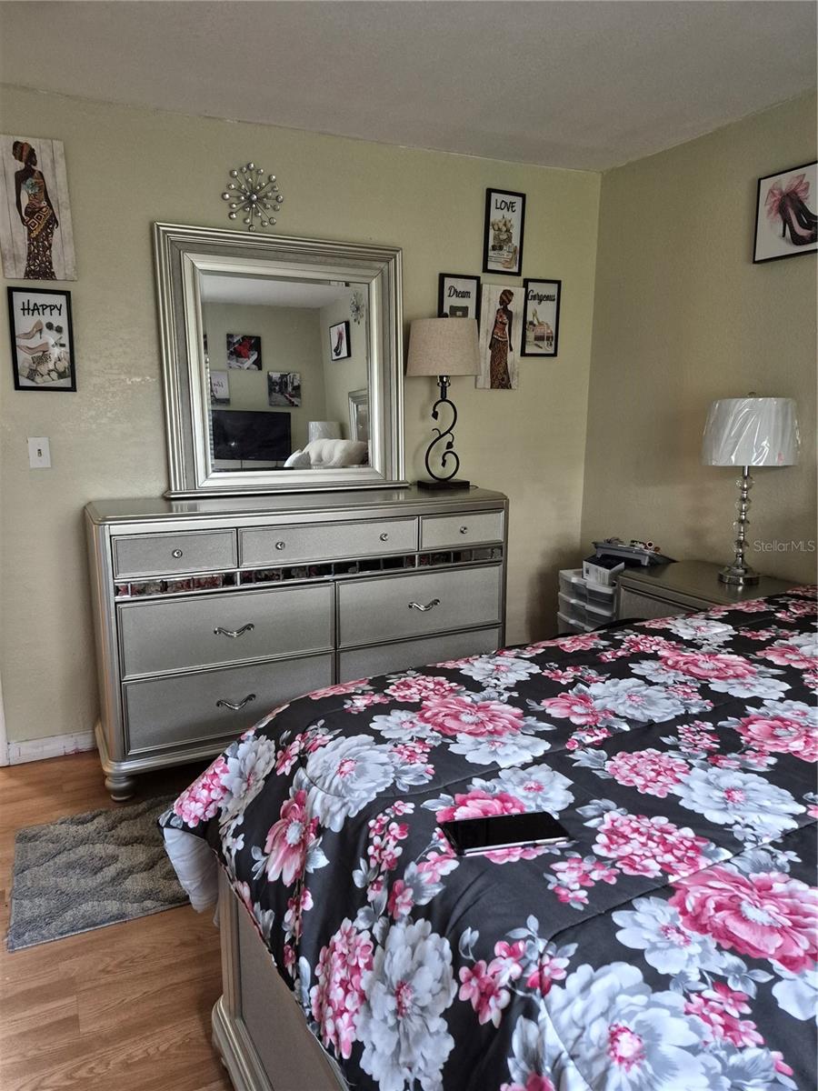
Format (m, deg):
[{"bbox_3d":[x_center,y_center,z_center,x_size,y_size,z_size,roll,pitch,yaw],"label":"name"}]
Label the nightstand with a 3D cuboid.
[{"bbox_3d":[1.135,0.527,2.607,0.465,0.771,0.700,-6,14,-29],"label":"nightstand"}]

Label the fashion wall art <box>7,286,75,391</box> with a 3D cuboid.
[{"bbox_3d":[-1.305,-0.730,2.586,0.198,0.349,0.020,-5,13,-23],"label":"fashion wall art"}]

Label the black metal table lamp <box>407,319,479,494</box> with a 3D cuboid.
[{"bbox_3d":[0.148,-0.609,3.111,0.317,0.717,0.317,1,12,0],"label":"black metal table lamp"}]

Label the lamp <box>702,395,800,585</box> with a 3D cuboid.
[{"bbox_3d":[1.211,-0.199,2.576,0.305,0.663,0.305,-5,13,-23],"label":"lamp"}]

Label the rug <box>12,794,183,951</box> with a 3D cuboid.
[{"bbox_3d":[-0.779,0.981,2.374,0.920,0.022,0.600,-5,13,-24],"label":"rug"}]

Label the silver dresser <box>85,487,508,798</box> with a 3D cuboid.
[{"bbox_3d":[-0.412,0.317,2.943,1.596,1.019,0.442,-5,13,-23],"label":"silver dresser"}]

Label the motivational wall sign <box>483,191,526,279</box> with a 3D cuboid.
[{"bbox_3d":[0.416,-1.370,3.189,0.193,0.343,0.020,-5,13,-23],"label":"motivational wall sign"}]

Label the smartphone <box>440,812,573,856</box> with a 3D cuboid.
[{"bbox_3d":[0.137,0.412,1.034,0.166,0.012,0.075,-2,12,-11],"label":"smartphone"}]

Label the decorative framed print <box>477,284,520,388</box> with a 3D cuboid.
[{"bbox_3d":[0.433,-0.969,3.389,0.225,0.465,0.020,-5,13,-24],"label":"decorative framed print"}]

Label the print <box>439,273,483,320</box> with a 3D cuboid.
[{"bbox_3d":[0.234,-1.039,3.282,0.206,0.353,0.020,-5,13,-24],"label":"print"}]

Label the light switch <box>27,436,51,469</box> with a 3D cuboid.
[{"bbox_3d":[-1.373,-0.344,2.697,0.071,0.114,0.014,-5,13,-24],"label":"light switch"}]

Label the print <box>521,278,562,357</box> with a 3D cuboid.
[{"bbox_3d":[0.637,-1.083,3.458,0.208,0.353,0.020,-5,13,-24],"label":"print"}]

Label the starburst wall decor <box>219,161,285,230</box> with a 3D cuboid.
[{"bbox_3d":[-0.601,-1.346,2.804,0.237,0.241,0.065,-5,13,-24],"label":"starburst wall decor"}]

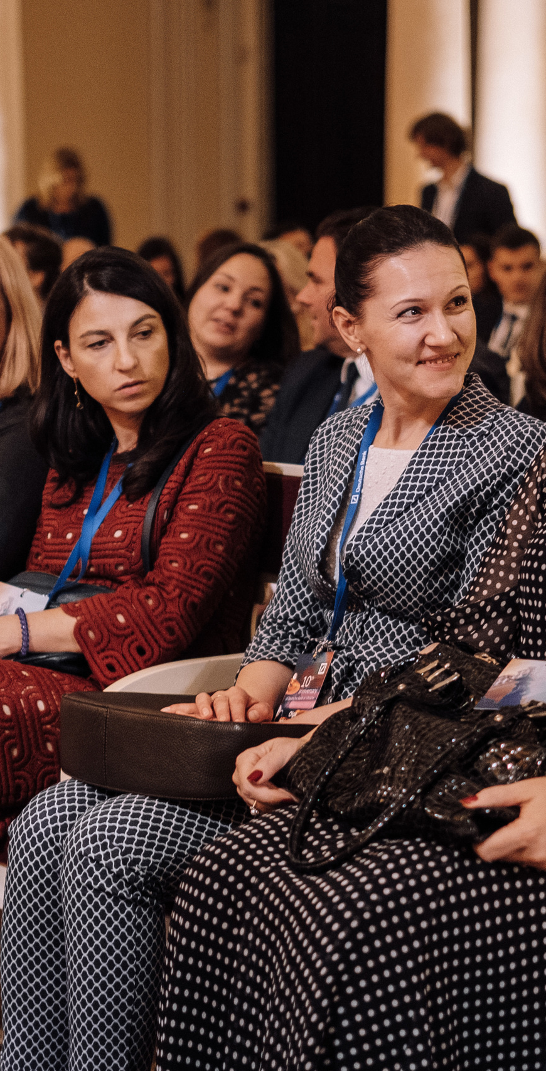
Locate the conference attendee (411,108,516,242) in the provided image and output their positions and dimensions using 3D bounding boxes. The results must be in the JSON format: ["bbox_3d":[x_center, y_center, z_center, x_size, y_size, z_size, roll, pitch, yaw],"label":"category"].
[{"bbox_3d":[0.733,-0.718,9.000,0.320,1.780,0.500,-4,7,-37],"label":"conference attendee"}]

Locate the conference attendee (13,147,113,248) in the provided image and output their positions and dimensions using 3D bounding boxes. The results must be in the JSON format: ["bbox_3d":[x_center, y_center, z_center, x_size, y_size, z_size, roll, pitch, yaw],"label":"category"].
[{"bbox_3d":[-0.818,-0.681,9.200,0.460,1.670,0.300,1,6,8],"label":"conference attendee"}]

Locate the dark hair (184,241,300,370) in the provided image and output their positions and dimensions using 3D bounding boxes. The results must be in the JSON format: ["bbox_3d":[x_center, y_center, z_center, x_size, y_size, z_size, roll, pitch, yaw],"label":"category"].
[{"bbox_3d":[-0.061,-0.459,4.720,0.220,0.250,0.210,11,6,-10],"label":"dark hair"}]

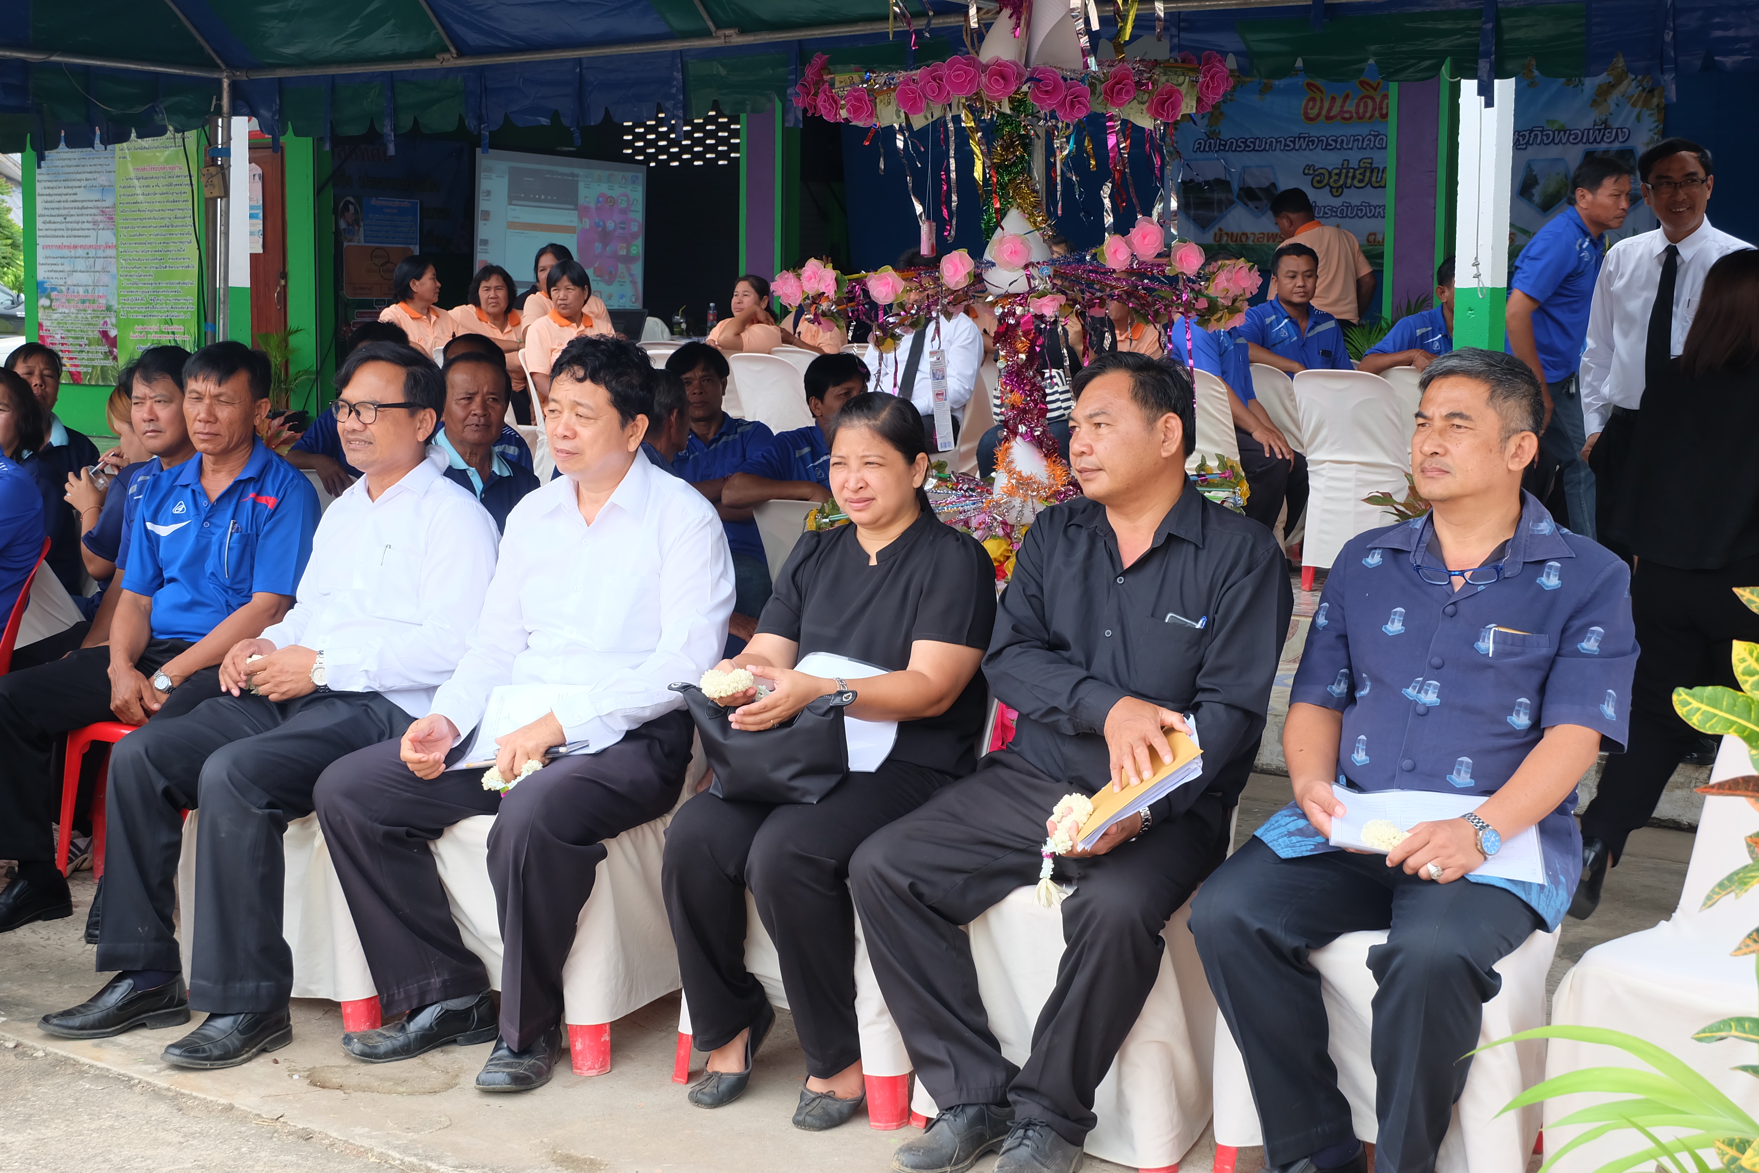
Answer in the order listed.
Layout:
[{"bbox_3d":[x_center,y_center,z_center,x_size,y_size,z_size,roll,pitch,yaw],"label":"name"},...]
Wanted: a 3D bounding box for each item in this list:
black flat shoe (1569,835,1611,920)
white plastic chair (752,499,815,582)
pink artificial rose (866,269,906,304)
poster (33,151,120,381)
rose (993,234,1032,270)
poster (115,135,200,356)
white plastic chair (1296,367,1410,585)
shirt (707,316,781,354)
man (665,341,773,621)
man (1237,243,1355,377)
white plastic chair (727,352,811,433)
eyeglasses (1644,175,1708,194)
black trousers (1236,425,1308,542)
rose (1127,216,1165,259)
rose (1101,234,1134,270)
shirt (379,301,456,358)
[{"bbox_3d":[1.568,0.646,5.330,0.085,0.240,0.090,1,48,6],"label":"black flat shoe"},{"bbox_3d":[-0.014,0.145,6.840,0.450,0.810,0.500,5,7,37],"label":"white plastic chair"},{"bbox_3d":[0.016,-0.696,5.550,0.088,0.085,0.070,2,6,14],"label":"pink artificial rose"},{"bbox_3d":[-5.364,-2.233,16.000,0.760,1.780,0.020,4,7,28],"label":"poster"},{"bbox_3d":[0.298,-0.748,5.350,0.088,0.084,0.060,1,5,3],"label":"rose"},{"bbox_3d":[-4.223,-1.997,14.000,0.770,1.750,0.015,5,7,36],"label":"poster"},{"bbox_3d":[1.887,-0.420,9.097,0.450,0.810,0.500,5,7,34],"label":"white plastic chair"},{"bbox_3d":[-0.654,-1.035,11.800,0.290,0.560,0.410,-4,7,-41],"label":"shirt"},{"bbox_3d":[-0.459,-0.083,6.750,0.520,1.270,0.780,2,5,7],"label":"man"},{"bbox_3d":[1.618,-0.687,9.336,0.550,1.290,0.750,1,6,3],"label":"man"},{"bbox_3d":[-0.333,-0.635,10.678,0.450,0.810,0.500,6,8,41],"label":"white plastic chair"},{"bbox_3d":[2.086,-1.050,6.250,0.145,0.040,0.135,-6,5,11],"label":"eyeglasses"},{"bbox_3d":[1.403,-0.387,9.350,0.600,0.630,0.410,-1,6,-22],"label":"black trousers"},{"bbox_3d":[0.607,-0.793,5.450,0.088,0.090,0.070,0,6,-6],"label":"rose"},{"bbox_3d":[0.495,-0.698,5.000,0.068,0.075,0.060,0,6,-6],"label":"rose"},{"bbox_3d":[-2.004,-0.935,10.500,0.420,0.570,0.280,-1,6,-18],"label":"shirt"}]

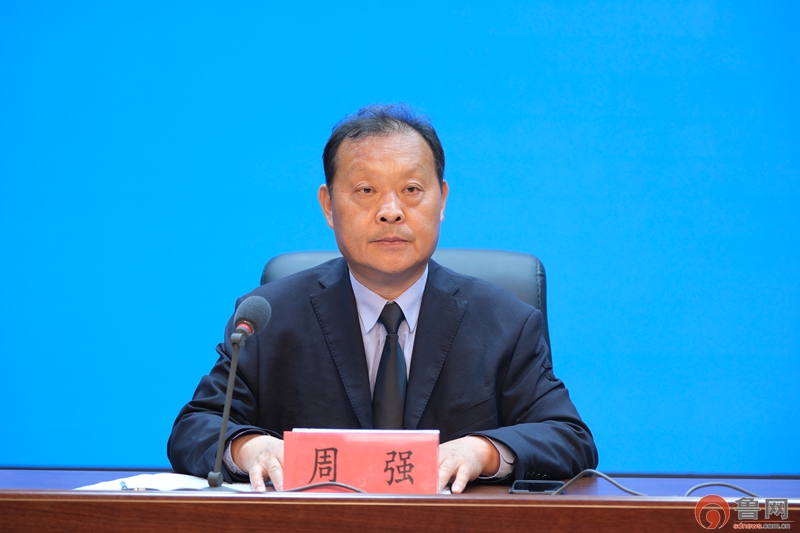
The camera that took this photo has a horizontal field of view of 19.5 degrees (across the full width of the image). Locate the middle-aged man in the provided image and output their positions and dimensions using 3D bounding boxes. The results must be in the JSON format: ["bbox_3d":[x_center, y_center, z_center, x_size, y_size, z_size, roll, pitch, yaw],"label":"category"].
[{"bbox_3d":[-0.023,0.410,3.290,0.590,1.280,0.680,1,0,-1],"label":"middle-aged man"}]

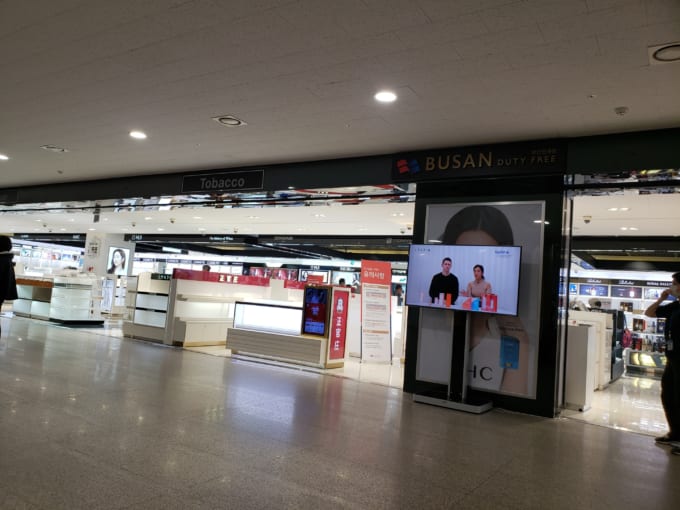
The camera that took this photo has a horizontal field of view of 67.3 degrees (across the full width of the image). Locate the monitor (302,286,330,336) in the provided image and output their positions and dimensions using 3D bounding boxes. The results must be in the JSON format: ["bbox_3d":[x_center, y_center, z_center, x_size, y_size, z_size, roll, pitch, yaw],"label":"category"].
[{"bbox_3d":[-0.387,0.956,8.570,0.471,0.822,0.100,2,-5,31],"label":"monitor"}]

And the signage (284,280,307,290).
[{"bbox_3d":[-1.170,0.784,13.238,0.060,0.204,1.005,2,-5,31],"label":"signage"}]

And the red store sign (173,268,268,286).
[{"bbox_3d":[-2.383,0.488,10.519,2.210,0.195,0.120,7,-4,-43],"label":"red store sign"}]

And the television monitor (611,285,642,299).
[{"bbox_3d":[5.775,0.755,10.283,0.540,0.220,0.060,2,-4,32],"label":"television monitor"}]

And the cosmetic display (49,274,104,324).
[{"bbox_3d":[-6.499,1.126,12.659,0.680,1.120,0.970,2,-5,31],"label":"cosmetic display"}]

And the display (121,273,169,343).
[{"bbox_3d":[-3.719,1.043,10.372,1.280,1.330,0.500,2,-4,32],"label":"display"}]

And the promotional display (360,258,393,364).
[{"bbox_3d":[0.676,1.016,9.172,0.600,1.830,0.200,4,-8,-12],"label":"promotional display"}]

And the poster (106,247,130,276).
[{"bbox_3d":[-8.254,0.266,19.125,0.060,1.000,0.850,2,-5,31],"label":"poster"}]

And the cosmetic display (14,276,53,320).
[{"bbox_3d":[-7.521,1.116,13.054,1.470,0.980,0.600,2,-4,32],"label":"cosmetic display"}]

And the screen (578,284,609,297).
[{"bbox_3d":[7.681,1.089,15.461,0.784,0.318,0.060,2,-5,31],"label":"screen"}]

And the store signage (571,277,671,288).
[{"bbox_3d":[8.285,0.810,15.130,2.679,0.193,0.070,2,-5,31],"label":"store signage"}]

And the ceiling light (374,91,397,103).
[{"bbox_3d":[0.445,-1.547,4.970,0.200,0.040,0.200,4,-3,0],"label":"ceiling light"}]

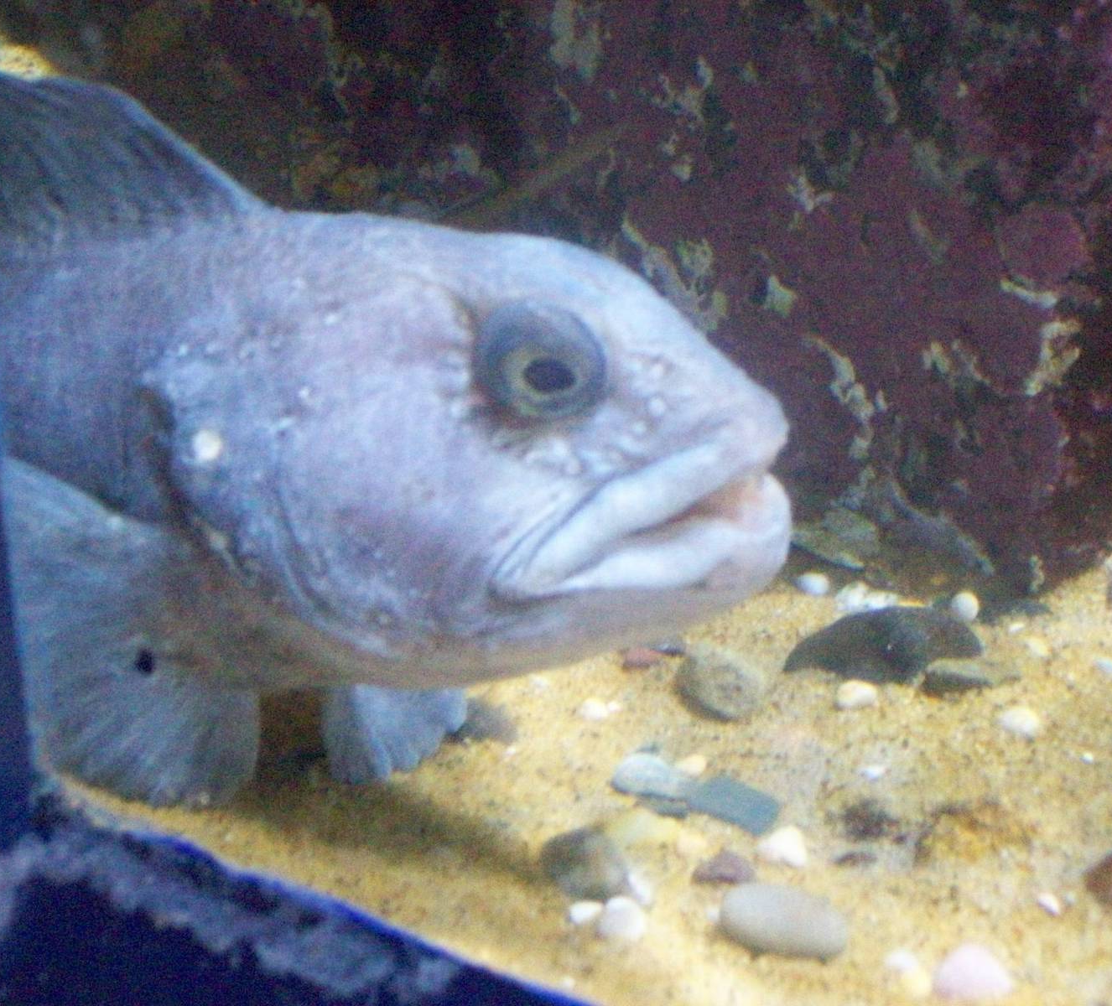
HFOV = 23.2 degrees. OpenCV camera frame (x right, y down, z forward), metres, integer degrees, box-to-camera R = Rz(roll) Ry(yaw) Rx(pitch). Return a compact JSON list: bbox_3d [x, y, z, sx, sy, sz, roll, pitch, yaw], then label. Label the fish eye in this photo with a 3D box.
[{"bbox_3d":[-0.004,-0.035,0.660,0.032,0.028,0.019,-5,14,-10],"label":"fish eye"}]

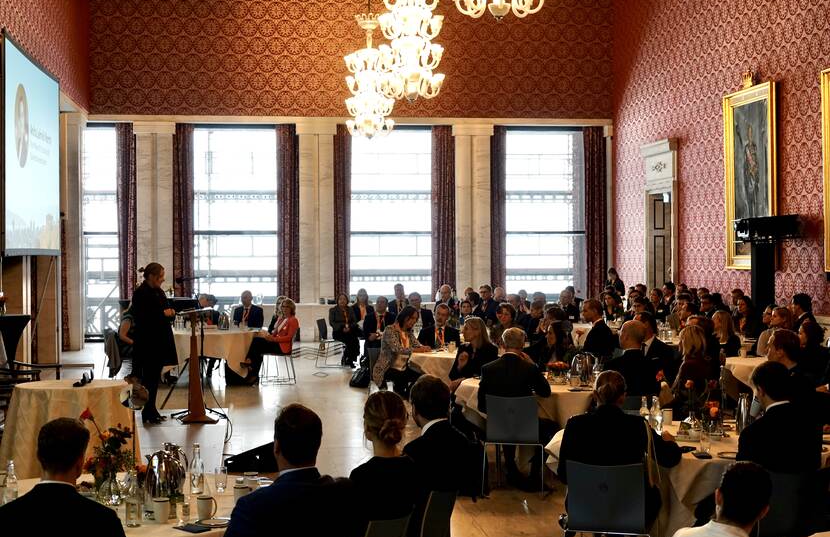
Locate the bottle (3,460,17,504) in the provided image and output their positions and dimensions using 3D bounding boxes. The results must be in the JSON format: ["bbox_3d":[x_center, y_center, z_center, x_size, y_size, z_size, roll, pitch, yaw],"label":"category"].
[{"bbox_3d":[-1.837,0.990,6.090,0.070,0.240,0.070,0,1,0],"label":"bottle"}]

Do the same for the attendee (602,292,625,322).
[{"bbox_3d":[3.260,1.018,21.900,0.500,1.240,0.780,0,1,27],"label":"attendee"}]

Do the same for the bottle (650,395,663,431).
[{"bbox_3d":[1.502,0.905,8.300,0.070,0.235,0.070,0,1,-7],"label":"bottle"}]

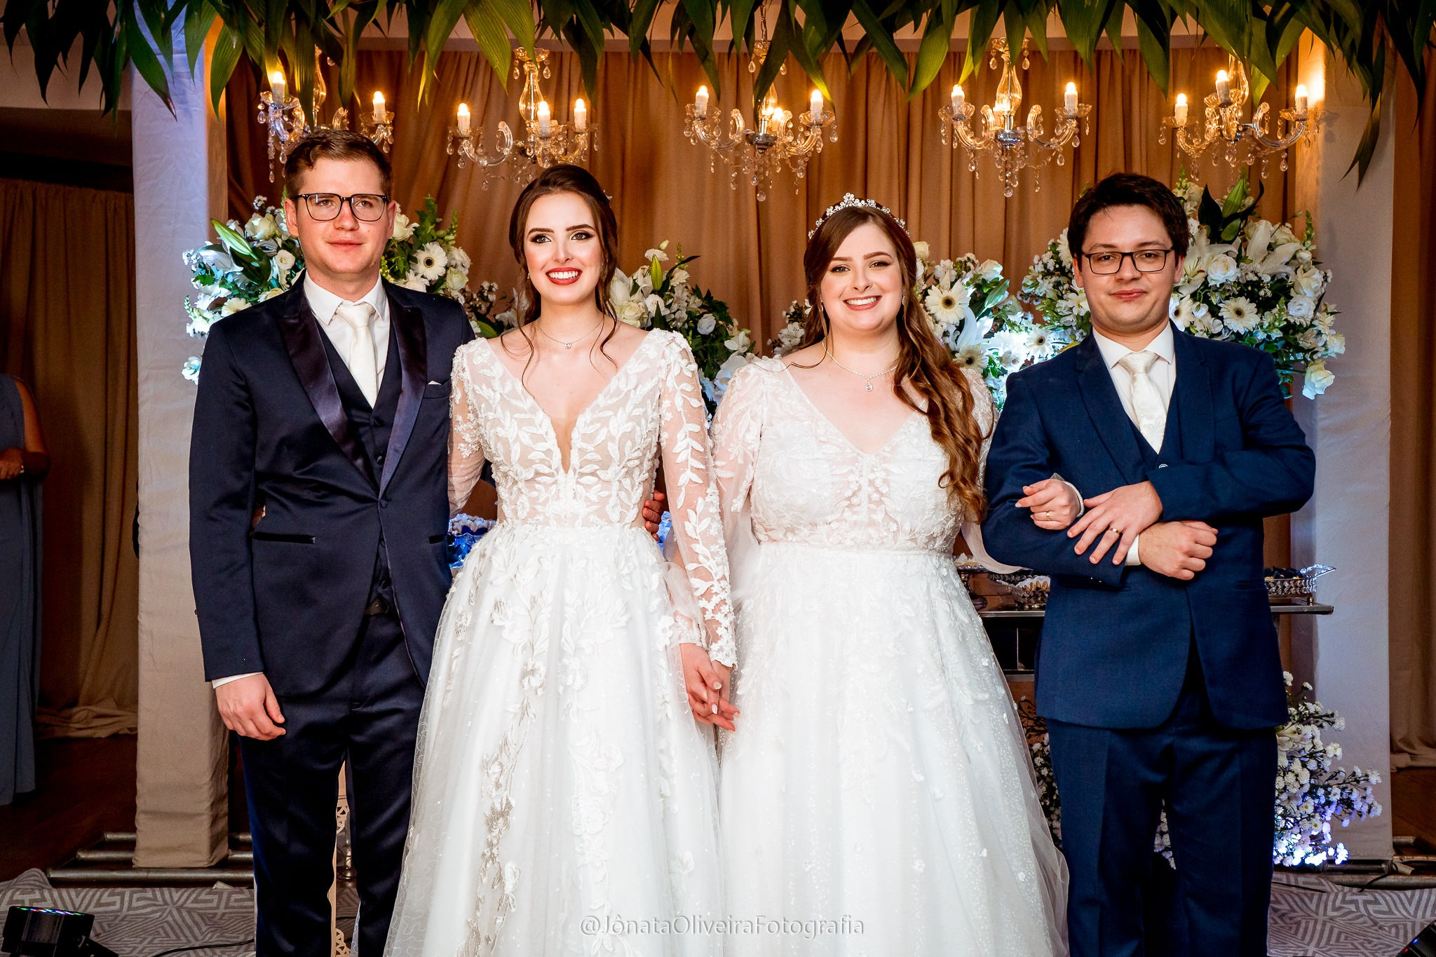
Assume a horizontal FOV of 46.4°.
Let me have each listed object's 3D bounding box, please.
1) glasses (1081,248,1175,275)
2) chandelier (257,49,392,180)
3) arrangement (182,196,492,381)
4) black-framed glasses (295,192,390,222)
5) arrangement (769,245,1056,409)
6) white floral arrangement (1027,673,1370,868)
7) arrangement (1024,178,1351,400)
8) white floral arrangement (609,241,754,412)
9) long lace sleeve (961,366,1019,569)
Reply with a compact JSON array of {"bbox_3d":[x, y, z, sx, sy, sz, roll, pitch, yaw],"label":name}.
[{"bbox_3d":[0.652,-0.338,2.668,0.144,0.042,0.145,-3,1,13],"label":"glasses"},{"bbox_3d":[-1.200,-1.107,5.100,0.420,0.450,0.420,0,1,0],"label":"chandelier"},{"bbox_3d":[-1.024,-0.495,4.450,0.800,0.520,0.520,0,1,0],"label":"arrangement"},{"bbox_3d":[-0.612,-0.431,2.727,0.142,0.046,0.145,0,1,-16],"label":"black-framed glasses"},{"bbox_3d":[0.511,-0.404,4.400,0.720,0.440,0.460,0,1,0],"label":"arrangement"},{"bbox_3d":[1.369,0.827,4.750,0.980,0.550,0.550,0,1,0],"label":"white floral arrangement"},{"bbox_3d":[1.229,-0.507,4.450,0.820,0.600,0.550,0,1,0],"label":"arrangement"},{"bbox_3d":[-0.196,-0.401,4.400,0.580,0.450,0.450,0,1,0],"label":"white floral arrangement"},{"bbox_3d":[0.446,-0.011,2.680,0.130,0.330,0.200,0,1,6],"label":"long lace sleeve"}]

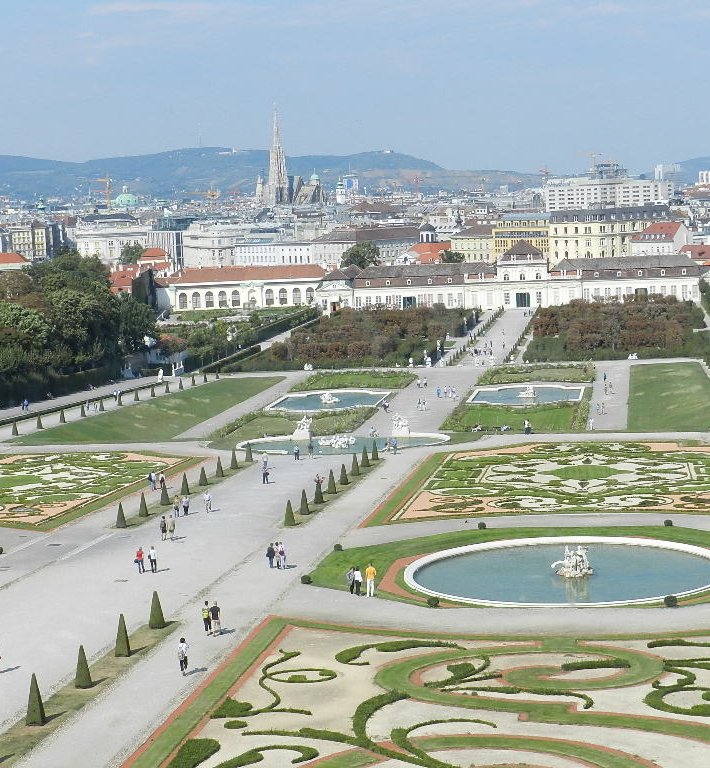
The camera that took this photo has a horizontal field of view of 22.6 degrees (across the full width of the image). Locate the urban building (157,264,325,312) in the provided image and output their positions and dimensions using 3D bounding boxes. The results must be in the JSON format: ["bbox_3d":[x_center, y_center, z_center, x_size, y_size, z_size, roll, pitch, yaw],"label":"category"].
[{"bbox_3d":[-37.934,-32.518,596.765,54.000,13.500,14.000,-2,6,1],"label":"urban building"}]

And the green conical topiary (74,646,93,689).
[{"bbox_3d":[-12.502,12.986,81.578,0.760,1.980,0.760,-1,6,9],"label":"green conical topiary"}]

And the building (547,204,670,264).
[{"bbox_3d":[93.414,-51.620,651.725,45.000,27.000,20.000,-2,6,4],"label":"building"}]

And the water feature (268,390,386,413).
[{"bbox_3d":[-3.986,2.155,282.890,17.600,1.300,28.000,-1,6,9],"label":"water feature"}]

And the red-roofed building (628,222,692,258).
[{"bbox_3d":[106.820,-44.740,624.050,19.000,23.200,11.000,1,7,30],"label":"red-roofed building"}]

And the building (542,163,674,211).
[{"bbox_3d":[159.508,-112.146,1113.201,84.000,42.000,28.000,-1,6,9],"label":"building"}]

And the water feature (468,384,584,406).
[{"bbox_3d":[27.480,1.480,283.500,18.600,1.700,25.000,-1,6,9],"label":"water feature"}]

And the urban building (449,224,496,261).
[{"bbox_3d":[52.850,-51.370,706.560,26.000,23.200,16.000,4,9,44],"label":"urban building"}]

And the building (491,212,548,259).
[{"bbox_3d":[70.850,-52.400,687.140,30.000,27.900,18.000,4,9,44],"label":"building"}]

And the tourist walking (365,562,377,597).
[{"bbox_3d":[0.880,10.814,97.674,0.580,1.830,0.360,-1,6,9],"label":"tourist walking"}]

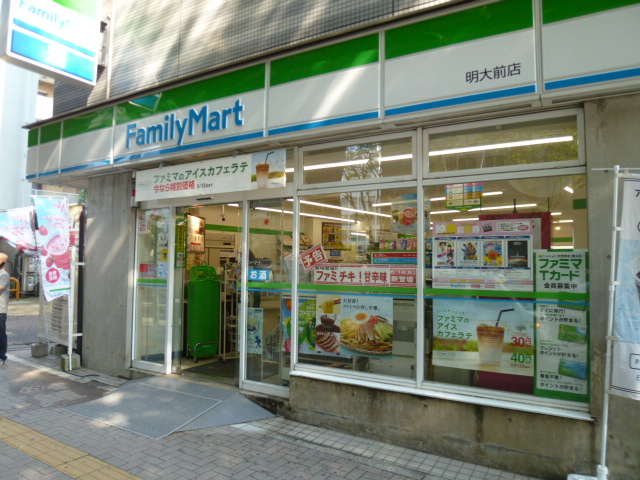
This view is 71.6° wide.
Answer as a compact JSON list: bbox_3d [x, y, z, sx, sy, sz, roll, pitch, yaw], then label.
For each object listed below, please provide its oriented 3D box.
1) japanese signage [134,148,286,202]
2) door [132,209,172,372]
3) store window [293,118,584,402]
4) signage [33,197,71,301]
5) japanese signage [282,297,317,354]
[{"bbox_3d":[-1.402,-0.740,5.328,2.405,0.403,0.040,-1,-4,30],"label":"japanese signage"},{"bbox_3d":[-2.190,0.629,5.797,0.658,2.112,0.060,-1,-4,30],"label":"door"},{"bbox_3d":[0.872,0.156,4.035,2.653,2.311,0.100,-1,-4,30],"label":"store window"},{"bbox_3d":[-3.731,0.132,6.166,0.090,1.410,0.430,-2,-4,40],"label":"signage"},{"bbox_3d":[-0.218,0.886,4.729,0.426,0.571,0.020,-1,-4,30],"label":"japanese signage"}]

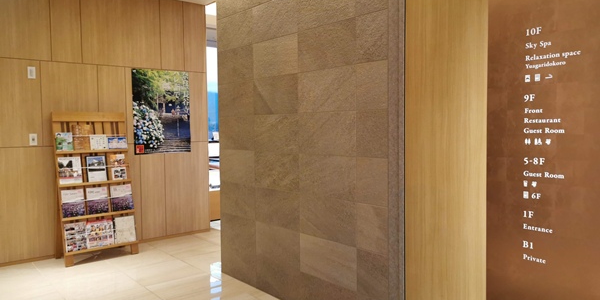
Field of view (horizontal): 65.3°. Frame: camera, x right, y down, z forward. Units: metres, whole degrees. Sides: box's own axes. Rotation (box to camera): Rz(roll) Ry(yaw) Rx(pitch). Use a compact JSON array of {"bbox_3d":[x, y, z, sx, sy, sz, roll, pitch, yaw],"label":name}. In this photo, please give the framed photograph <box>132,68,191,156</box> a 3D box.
[{"bbox_3d":[-1.700,-0.466,5.819,0.731,1.027,0.025,-3,4,-39],"label":"framed photograph"}]

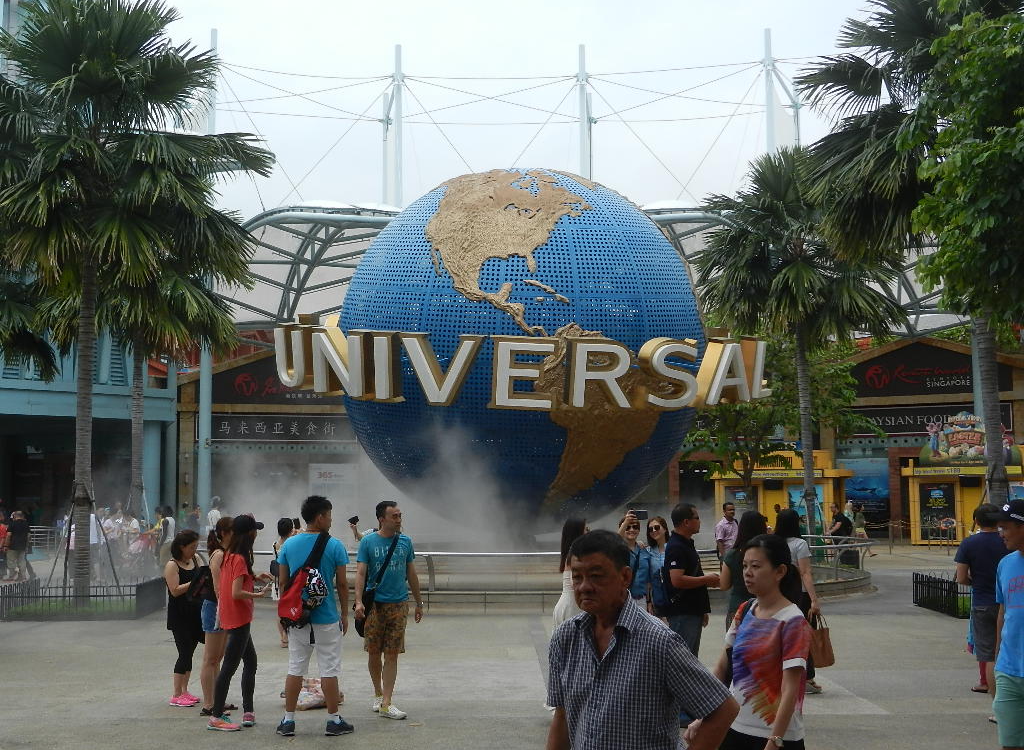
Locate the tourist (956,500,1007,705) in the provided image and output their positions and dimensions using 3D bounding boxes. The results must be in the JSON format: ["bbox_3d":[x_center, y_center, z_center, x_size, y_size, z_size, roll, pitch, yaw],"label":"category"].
[{"bbox_3d":[3.736,1.860,10.420,0.550,1.690,0.360,1,-6,-12],"label":"tourist"}]

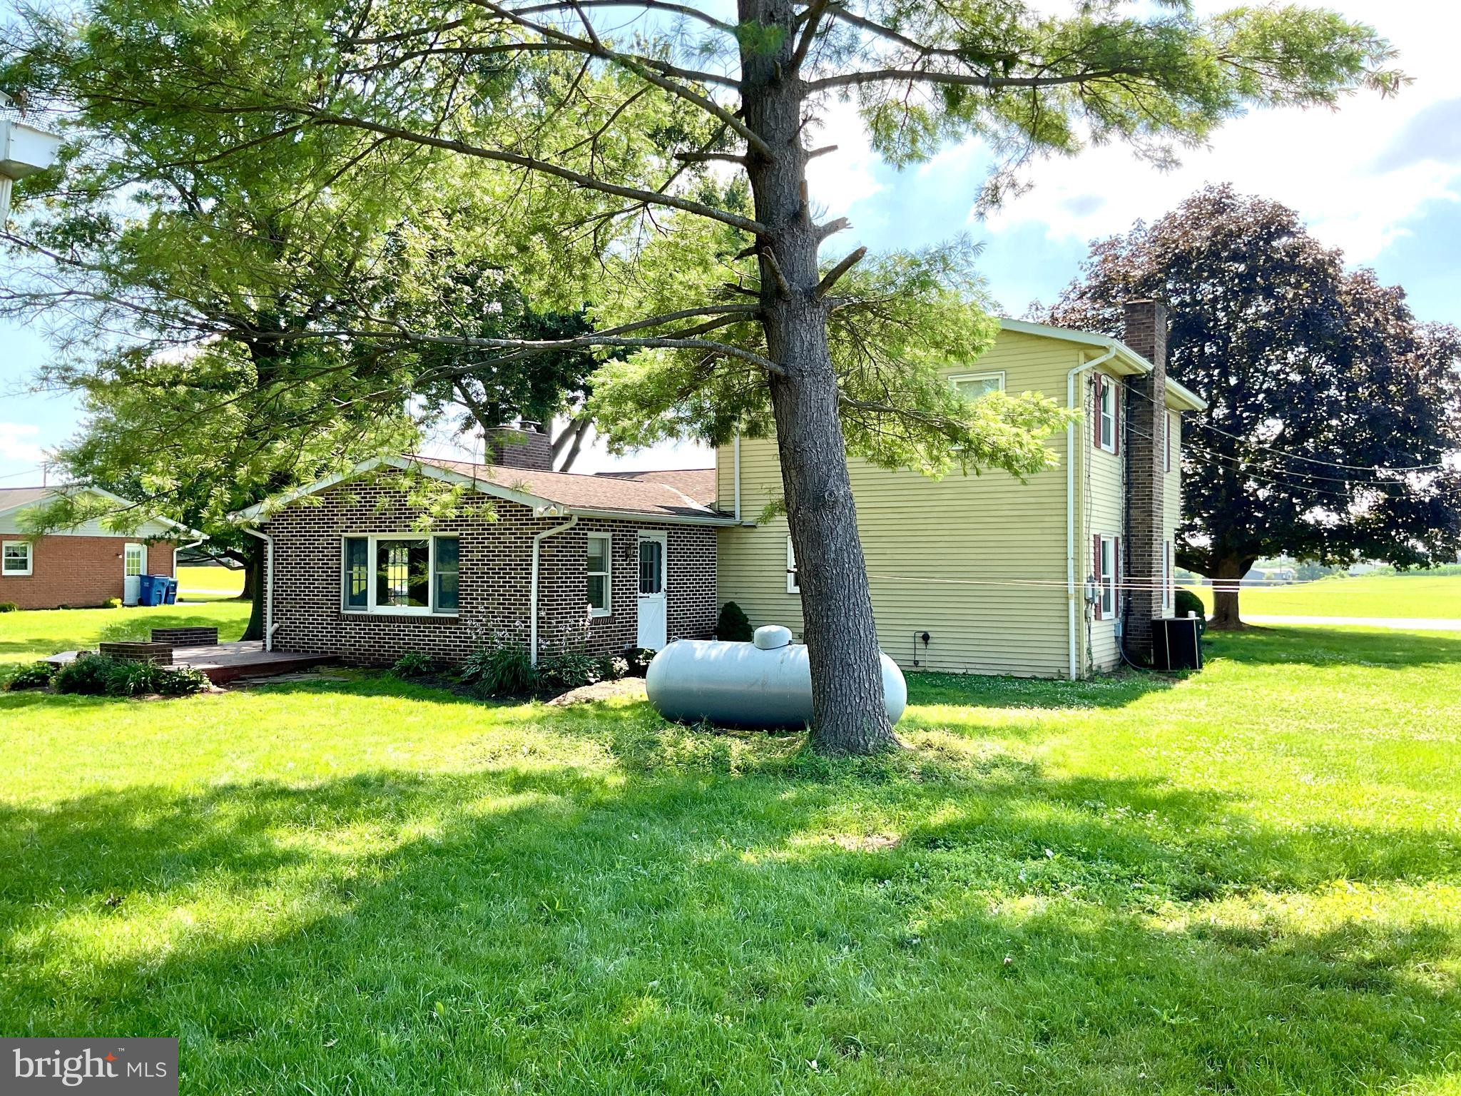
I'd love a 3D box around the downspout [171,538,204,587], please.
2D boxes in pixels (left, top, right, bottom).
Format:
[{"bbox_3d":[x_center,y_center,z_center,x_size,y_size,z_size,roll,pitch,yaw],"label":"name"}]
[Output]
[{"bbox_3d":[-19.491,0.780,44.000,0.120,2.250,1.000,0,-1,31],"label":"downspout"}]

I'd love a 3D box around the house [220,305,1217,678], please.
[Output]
[{"bbox_3d":[0.942,-1.098,23.739,13.650,6.430,13.800,0,-1,31],"label":"house"}]

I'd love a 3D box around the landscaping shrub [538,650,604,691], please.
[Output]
[{"bbox_3d":[-2.319,1.774,17.700,0.880,0.630,0.900,0,-1,0],"label":"landscaping shrub"}]

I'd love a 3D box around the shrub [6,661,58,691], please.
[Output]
[{"bbox_3d":[-9.988,1.828,17.500,0.720,0.420,0.680,0,-1,31],"label":"shrub"}]

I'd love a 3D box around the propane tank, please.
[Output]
[{"bbox_3d":[0.440,1.417,13.109,3.020,1.170,0.950,0,-1,31],"label":"propane tank"}]

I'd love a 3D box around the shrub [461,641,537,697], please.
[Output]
[{"bbox_3d":[-3.209,1.683,16.950,1.020,0.760,0.950,0,-1,0],"label":"shrub"}]

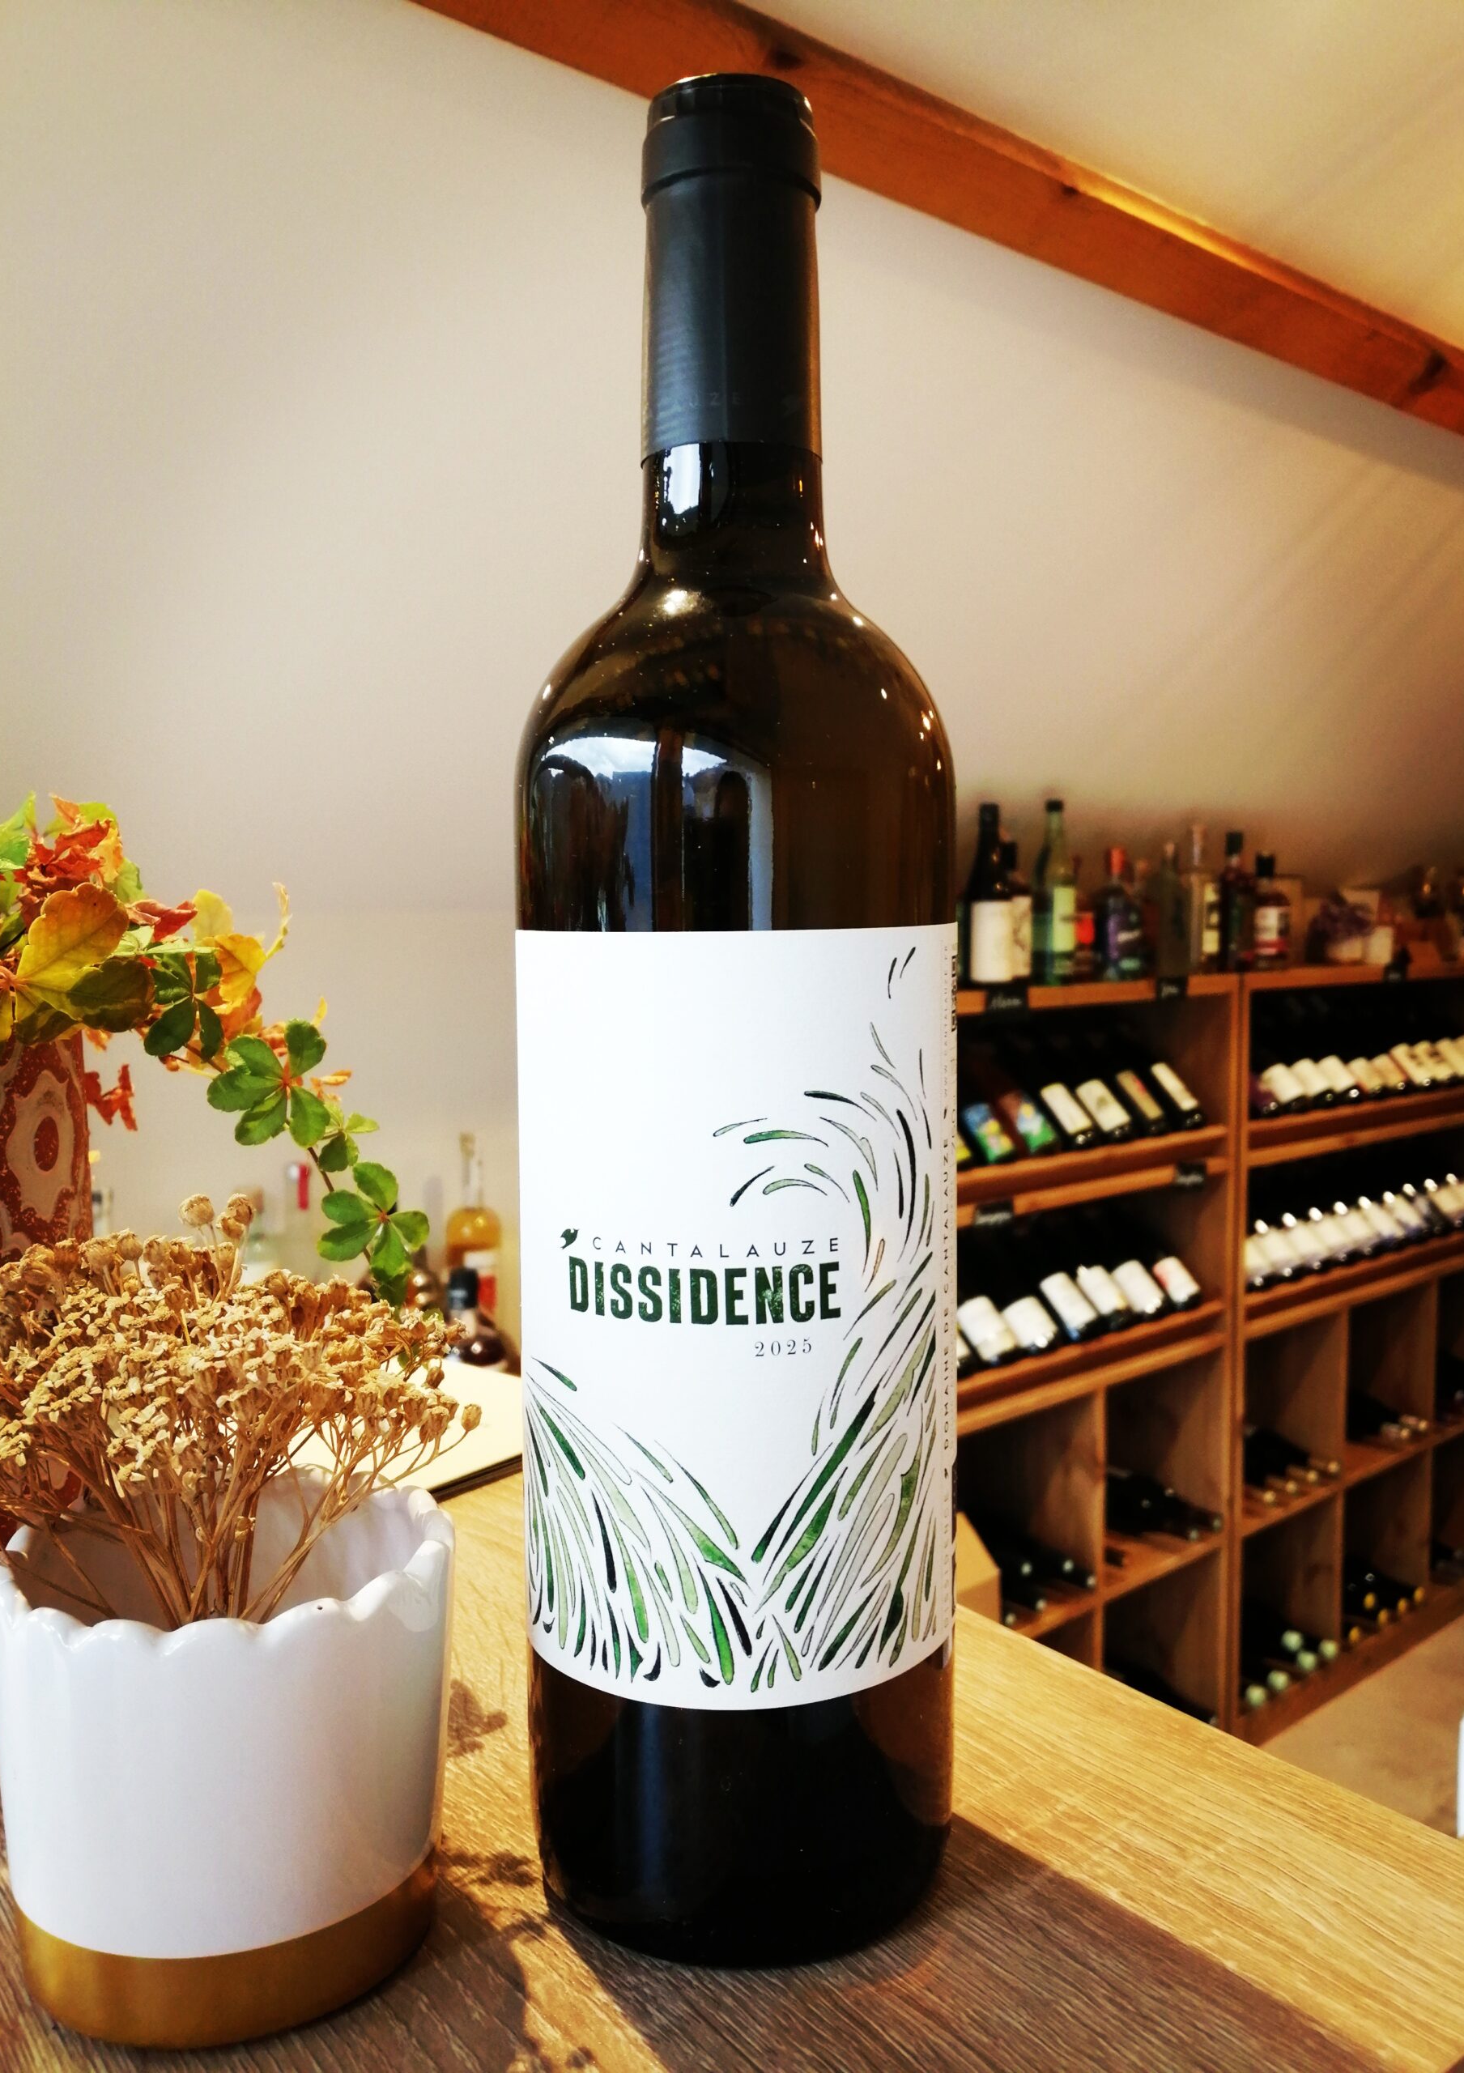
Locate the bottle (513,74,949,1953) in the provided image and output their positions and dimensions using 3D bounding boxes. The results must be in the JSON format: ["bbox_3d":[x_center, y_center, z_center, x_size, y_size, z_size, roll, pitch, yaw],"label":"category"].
[{"bbox_3d":[0.001,-0.004,0.271,0.075,0.300,0.075,0,4,9],"label":"bottle"}]

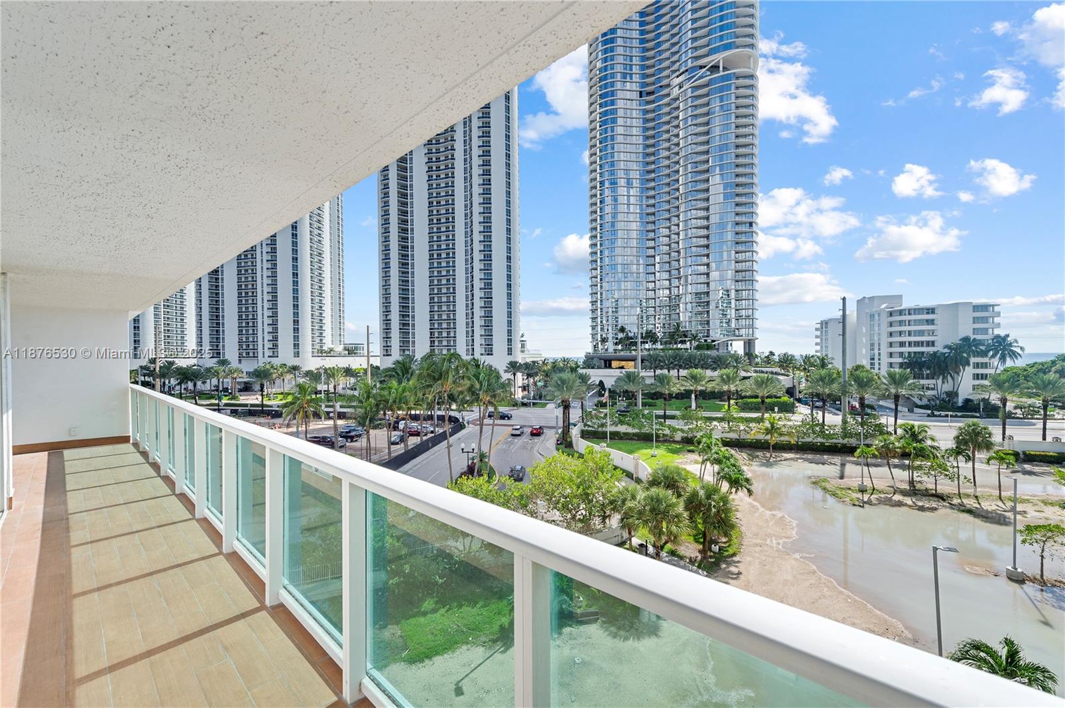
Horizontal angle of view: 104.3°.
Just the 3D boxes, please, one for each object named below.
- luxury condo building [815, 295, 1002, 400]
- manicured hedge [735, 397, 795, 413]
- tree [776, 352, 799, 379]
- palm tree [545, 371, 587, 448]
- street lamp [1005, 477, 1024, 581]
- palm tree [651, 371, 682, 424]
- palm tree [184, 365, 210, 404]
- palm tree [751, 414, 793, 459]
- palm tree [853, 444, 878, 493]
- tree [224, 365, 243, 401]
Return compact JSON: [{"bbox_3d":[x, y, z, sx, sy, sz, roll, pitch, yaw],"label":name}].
[{"bbox_3d":[112.800,-1.490,131.300,25.000,29.200,56.000,-1,0,14],"label":"luxury condo building"},{"bbox_3d":[61.115,13.614,108.761,13.000,2.600,2.800,-1,-1,22],"label":"manicured hedge"},{"bbox_3d":[73.831,4.138,120.000,5.500,9.000,5.400,-1,0,32],"label":"tree"},{"bbox_3d":[5.374,8.725,66.000,6.600,12.410,6.600,-1,0,0],"label":"palm tree"},{"bbox_3d":[29.720,10.629,25.650,0.700,6.050,0.950,0,0,-7],"label":"street lamp"},{"bbox_3d":[22.243,8.303,68.500,4.500,10.553,4.500,-1,-1,18],"label":"palm tree"},{"bbox_3d":[-110.063,10.118,136.000,6.200,12.310,6.200,-1,0,0],"label":"palm tree"},{"bbox_3d":[31.791,10.813,54.900,4.800,5.736,4.800,-1,-1,30],"label":"palm tree"},{"bbox_3d":[35.639,12.148,44.195,2.300,4.850,2.300,-1,-1,0],"label":"palm tree"},{"bbox_3d":[-100.474,9.922,139.000,5.700,11.740,5.700,-1,0,0],"label":"tree"}]

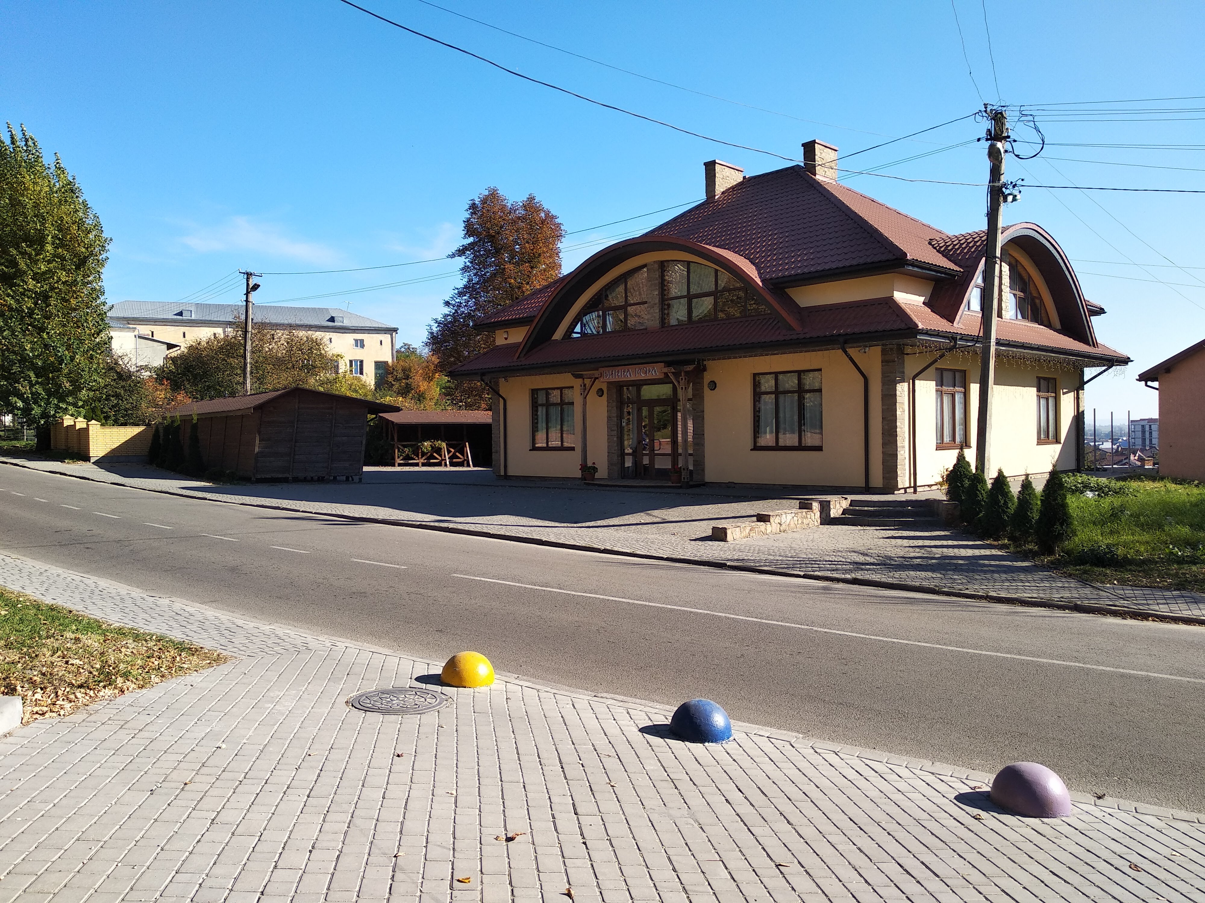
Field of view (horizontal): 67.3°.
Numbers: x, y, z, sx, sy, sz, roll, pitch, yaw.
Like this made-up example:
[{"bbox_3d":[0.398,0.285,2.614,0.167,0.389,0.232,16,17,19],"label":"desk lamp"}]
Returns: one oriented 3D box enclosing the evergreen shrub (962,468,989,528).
[{"bbox_3d":[6.100,0.770,14.790,0.480,1.031,0.480,-1,1,0],"label":"evergreen shrub"}]

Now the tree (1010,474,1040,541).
[{"bbox_3d":[6.200,0.834,13.290,0.480,1.031,0.480,-1,1,0],"label":"tree"}]

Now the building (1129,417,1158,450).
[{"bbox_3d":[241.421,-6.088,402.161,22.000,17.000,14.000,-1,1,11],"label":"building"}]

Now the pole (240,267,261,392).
[{"bbox_3d":[-14.700,-3.619,37.500,0.600,7.800,1.150,0,2,44],"label":"pole"}]

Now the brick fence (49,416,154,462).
[{"bbox_3d":[-22.000,-0.645,39.800,2.800,2.100,8.800,-2,2,-40],"label":"brick fence"}]

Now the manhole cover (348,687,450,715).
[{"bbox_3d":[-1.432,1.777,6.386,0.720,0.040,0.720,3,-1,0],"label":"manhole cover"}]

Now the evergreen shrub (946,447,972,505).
[{"bbox_3d":[6.154,0.536,15.589,0.500,1.185,0.500,-1,1,0],"label":"evergreen shrub"}]

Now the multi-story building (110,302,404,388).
[{"bbox_3d":[-38.400,-10.696,95.000,31.000,9.700,10.800,-2,1,-27],"label":"multi-story building"}]

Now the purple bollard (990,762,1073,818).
[{"bbox_3d":[2.462,1.907,5.188,0.415,0.226,0.415,4,-1,0],"label":"purple bollard"}]

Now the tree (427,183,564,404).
[{"bbox_3d":[-5.500,-6.932,48.000,7.600,14.100,7.600,-1,1,0],"label":"tree"}]

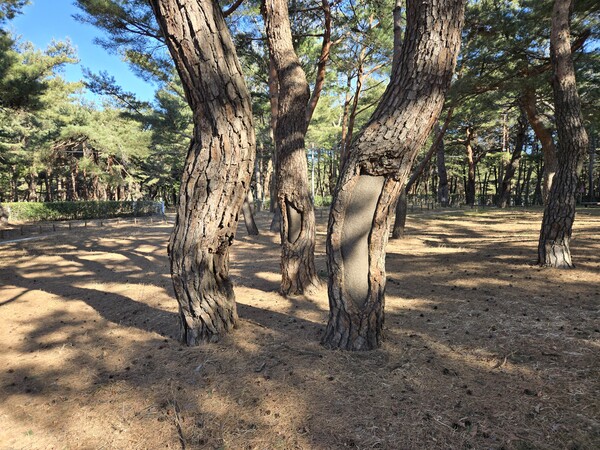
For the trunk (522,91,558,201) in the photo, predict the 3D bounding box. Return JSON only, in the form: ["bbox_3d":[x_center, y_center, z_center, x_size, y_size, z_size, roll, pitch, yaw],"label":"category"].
[{"bbox_3d":[11.509,-3.383,19.000,1.550,6.240,1.000,3,6,31],"label":"trunk"}]

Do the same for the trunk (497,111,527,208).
[{"bbox_3d":[15.914,-4.929,30.000,1.990,7.370,1.200,3,6,28],"label":"trunk"}]

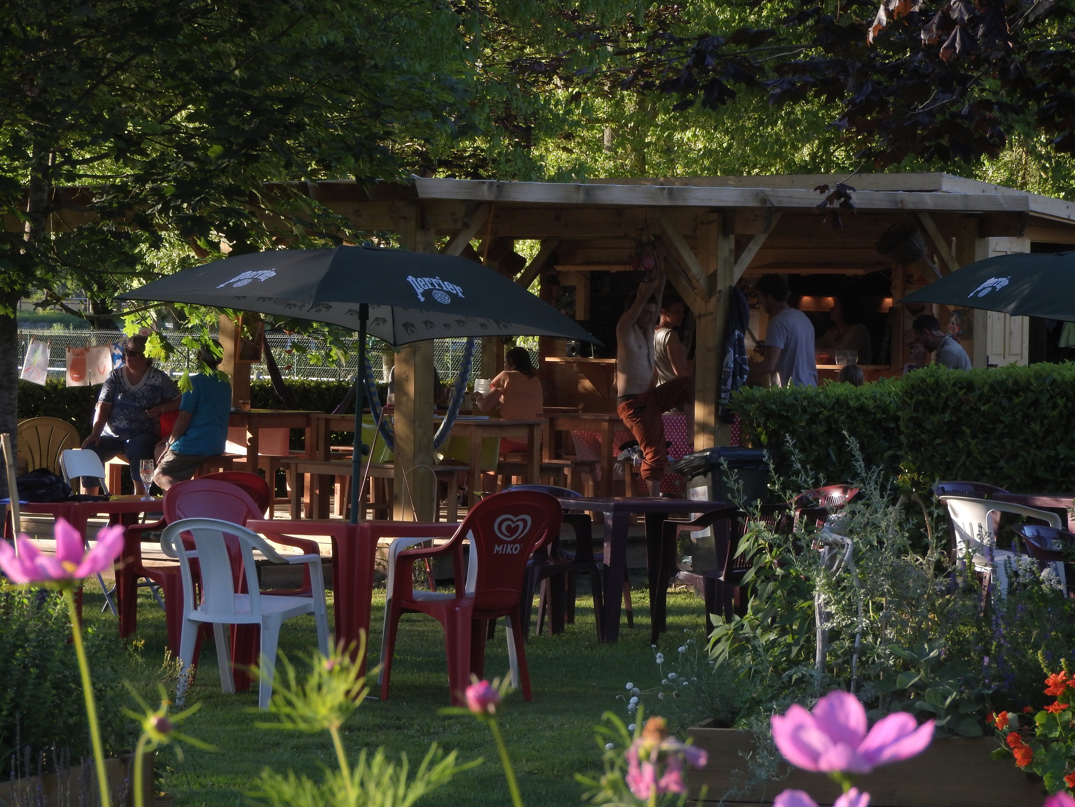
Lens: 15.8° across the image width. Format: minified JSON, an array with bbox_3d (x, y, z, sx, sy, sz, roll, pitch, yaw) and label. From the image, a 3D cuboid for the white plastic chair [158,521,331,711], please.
[{"bbox_3d":[-1.185,0.850,15.850,0.570,0.780,0.560,0,0,31],"label":"white plastic chair"}]

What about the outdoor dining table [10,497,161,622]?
[{"bbox_3d":[-2.310,0.875,20.500,0.720,0.730,0.720,1,0,-29],"label":"outdoor dining table"}]

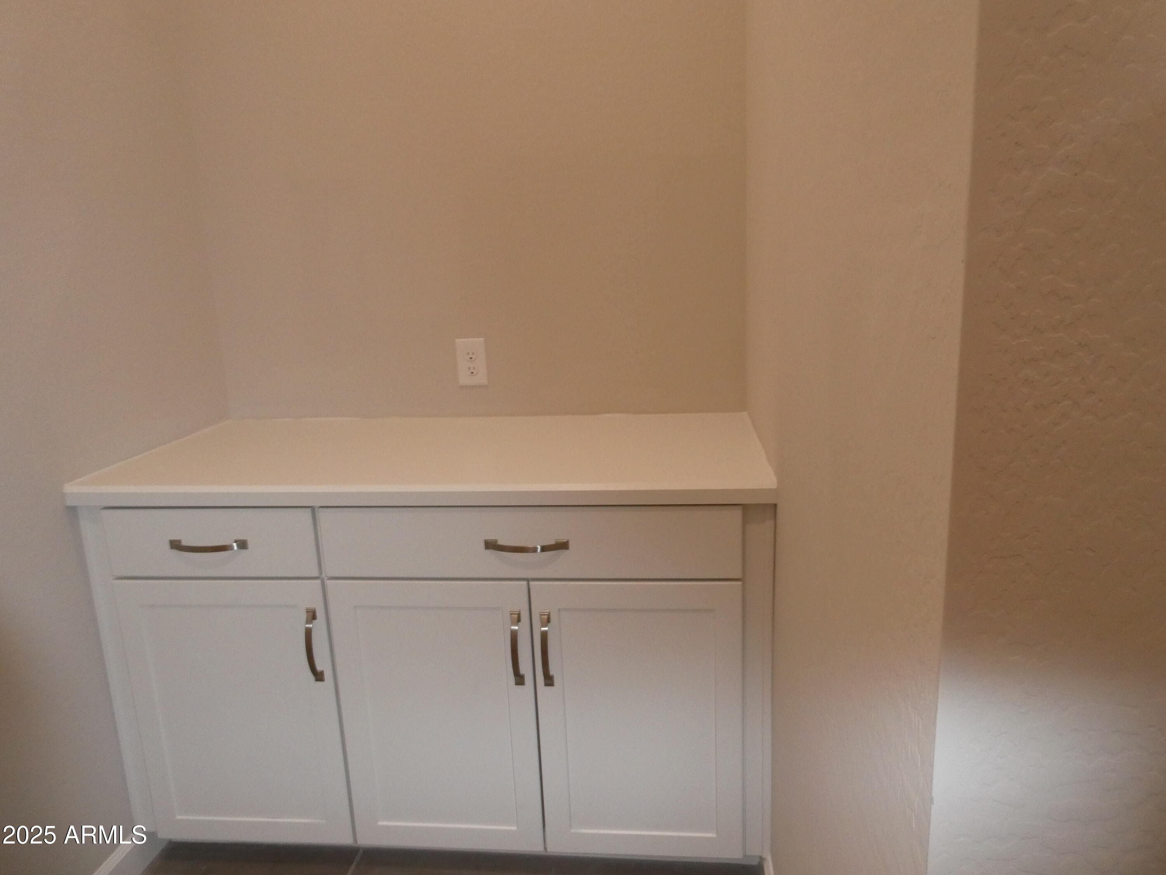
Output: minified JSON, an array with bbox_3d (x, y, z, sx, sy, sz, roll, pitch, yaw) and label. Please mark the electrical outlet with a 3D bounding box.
[{"bbox_3d":[-0.292,-0.196,2.118,0.077,0.122,0.010,-1,13,6],"label":"electrical outlet"}]

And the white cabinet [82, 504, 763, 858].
[{"bbox_3d":[-0.295,0.460,1.954,1.388,0.823,0.618,-1,13,6],"label":"white cabinet"}]

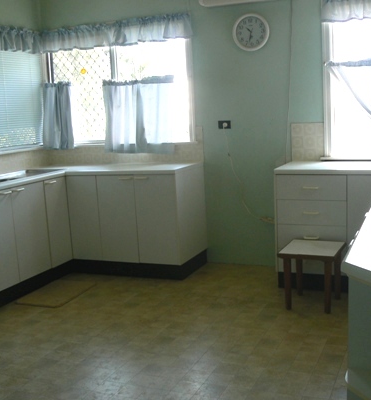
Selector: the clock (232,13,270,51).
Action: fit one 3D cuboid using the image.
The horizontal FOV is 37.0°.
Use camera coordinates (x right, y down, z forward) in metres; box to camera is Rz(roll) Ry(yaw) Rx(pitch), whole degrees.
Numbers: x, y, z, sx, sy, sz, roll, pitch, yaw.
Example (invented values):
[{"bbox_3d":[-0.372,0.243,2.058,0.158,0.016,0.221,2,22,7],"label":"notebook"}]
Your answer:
[{"bbox_3d":[0.539,-1.362,4.520,0.300,0.300,0.045,1,10,23],"label":"clock"}]

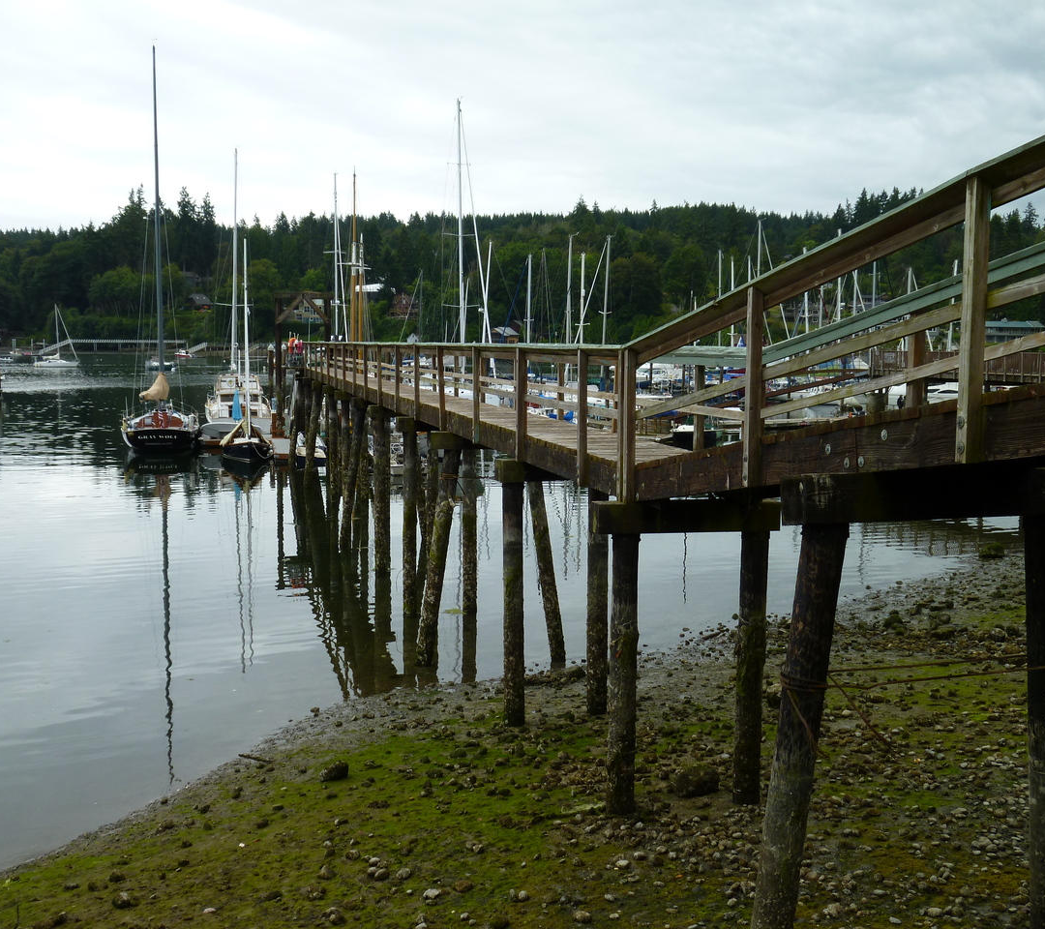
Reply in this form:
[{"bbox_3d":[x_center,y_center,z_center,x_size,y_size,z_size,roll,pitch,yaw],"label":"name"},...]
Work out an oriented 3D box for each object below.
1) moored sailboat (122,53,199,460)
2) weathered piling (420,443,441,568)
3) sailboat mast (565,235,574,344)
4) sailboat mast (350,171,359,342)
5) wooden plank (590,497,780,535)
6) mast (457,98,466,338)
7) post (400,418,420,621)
[{"bbox_3d":[-19.830,-11.968,64.389,3.850,21.564,12.800,-1,6,-15],"label":"moored sailboat"},{"bbox_3d":[-2.208,0.728,28.655,0.290,3.739,0.290,0,6,-4],"label":"weathered piling"},{"bbox_3d":[3.688,-12.218,93.767,0.220,11.741,0.220,1,6,2],"label":"sailboat mast"},{"bbox_3d":[-10.541,-11.175,74.514,0.270,14.666,0.270,-1,6,-14],"label":"sailboat mast"},{"bbox_3d":[1.575,0.490,11.317,1.806,0.271,0.250,-1,6,-12],"label":"wooden plank"},{"bbox_3d":[-4.857,-17.499,93.371,0.250,22.183,0.250,-1,6,-3],"label":"mast"},{"bbox_3d":[-2.273,1.212,23.960,0.270,3.749,0.270,-1,6,-14],"label":"post"}]

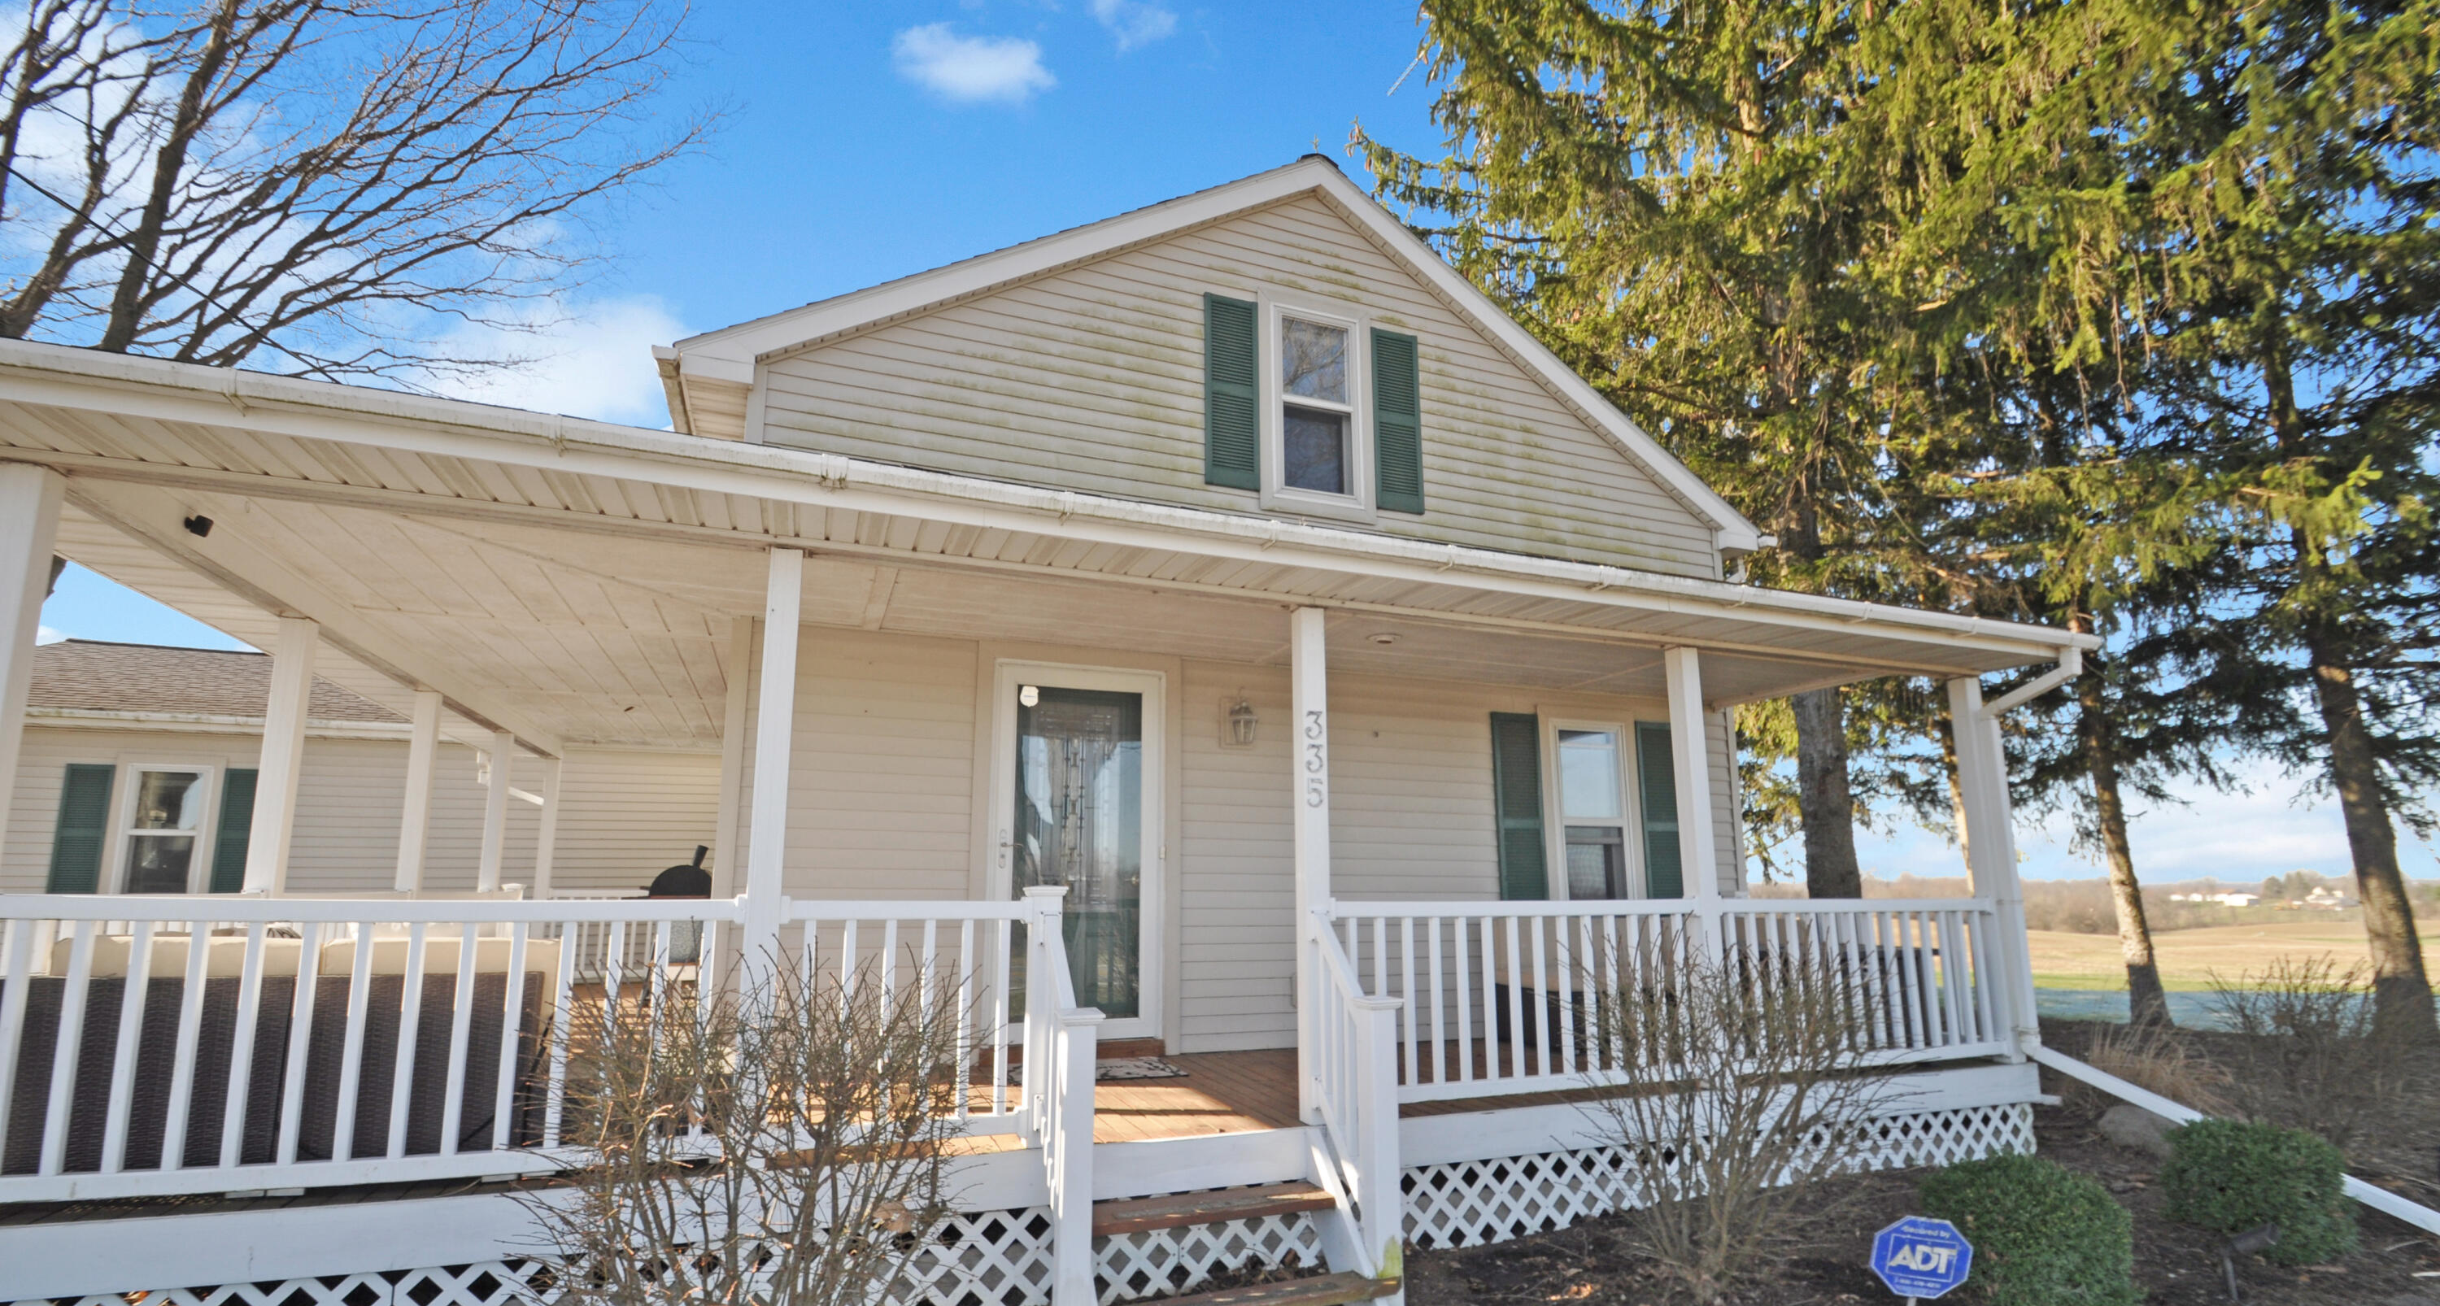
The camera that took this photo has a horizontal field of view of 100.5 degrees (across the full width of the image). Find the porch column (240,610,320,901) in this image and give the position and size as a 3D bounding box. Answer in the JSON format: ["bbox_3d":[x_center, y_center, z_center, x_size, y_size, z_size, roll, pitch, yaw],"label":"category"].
[{"bbox_3d":[-4.399,0.884,4.719,0.105,2.150,0.105,5,-12,-21],"label":"porch column"}]

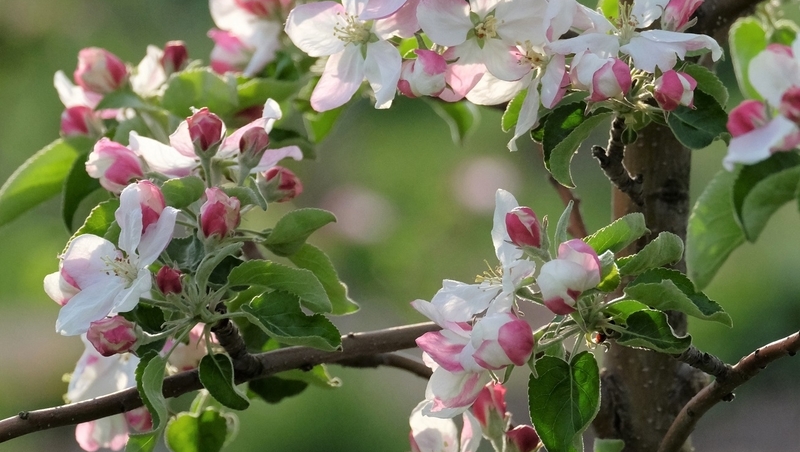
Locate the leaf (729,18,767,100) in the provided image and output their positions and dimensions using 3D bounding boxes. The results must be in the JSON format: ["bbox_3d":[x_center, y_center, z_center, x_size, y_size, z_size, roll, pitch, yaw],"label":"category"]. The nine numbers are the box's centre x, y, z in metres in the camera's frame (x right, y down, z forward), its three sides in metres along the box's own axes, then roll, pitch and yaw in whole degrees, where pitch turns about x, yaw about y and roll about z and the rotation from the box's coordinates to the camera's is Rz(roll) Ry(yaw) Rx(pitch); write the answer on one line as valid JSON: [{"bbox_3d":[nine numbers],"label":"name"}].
[{"bbox_3d":[0.109,-0.051,2.240,0.014,0.027,0.008,1,7,9],"label":"leaf"}]

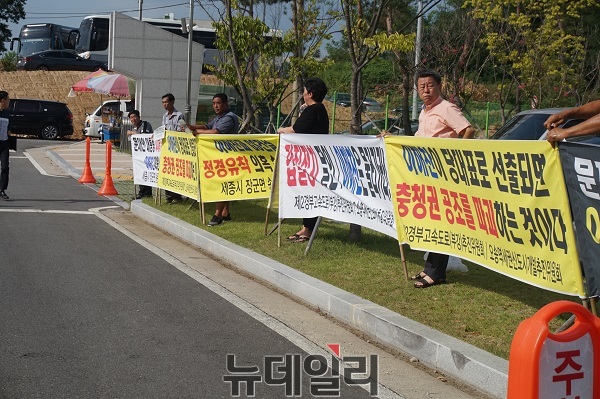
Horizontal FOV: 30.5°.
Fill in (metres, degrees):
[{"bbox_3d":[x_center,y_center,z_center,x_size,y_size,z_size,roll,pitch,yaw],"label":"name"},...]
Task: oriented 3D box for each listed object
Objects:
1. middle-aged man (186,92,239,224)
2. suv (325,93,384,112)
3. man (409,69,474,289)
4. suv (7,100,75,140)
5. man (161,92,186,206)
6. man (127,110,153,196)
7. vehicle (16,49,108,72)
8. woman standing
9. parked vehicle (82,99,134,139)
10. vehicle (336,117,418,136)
[{"bbox_3d":[-1.102,-0.510,14.000,0.580,1.670,0.550,0,5,-32],"label":"middle-aged man"},{"bbox_3d":[4.141,-7.273,82.000,1.820,1.450,4.650,0,6,-38],"label":"suv"},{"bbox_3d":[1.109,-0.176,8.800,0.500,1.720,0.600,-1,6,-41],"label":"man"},{"bbox_3d":[-12.500,-3.651,48.800,5.050,1.760,1.950,3,4,-5],"label":"suv"},{"bbox_3d":[-1.957,-0.789,17.000,0.520,1.690,0.400,6,6,38],"label":"man"},{"bbox_3d":[-2.610,-0.758,18.100,0.480,1.450,0.520,-1,6,-41],"label":"man"},{"bbox_3d":[-12.508,-7.203,58.500,4.900,1.470,1.860,2,5,-19],"label":"vehicle"},{"bbox_3d":[0.046,-0.408,11.200,0.480,1.640,0.520,3,4,0],"label":"woman standing"},{"bbox_3d":[-7.650,-3.722,51.500,5.000,1.970,1.750,2,4,-9],"label":"parked vehicle"},{"bbox_3d":[4.301,-3.685,61.000,4.650,1.470,1.830,1,5,-22],"label":"vehicle"}]

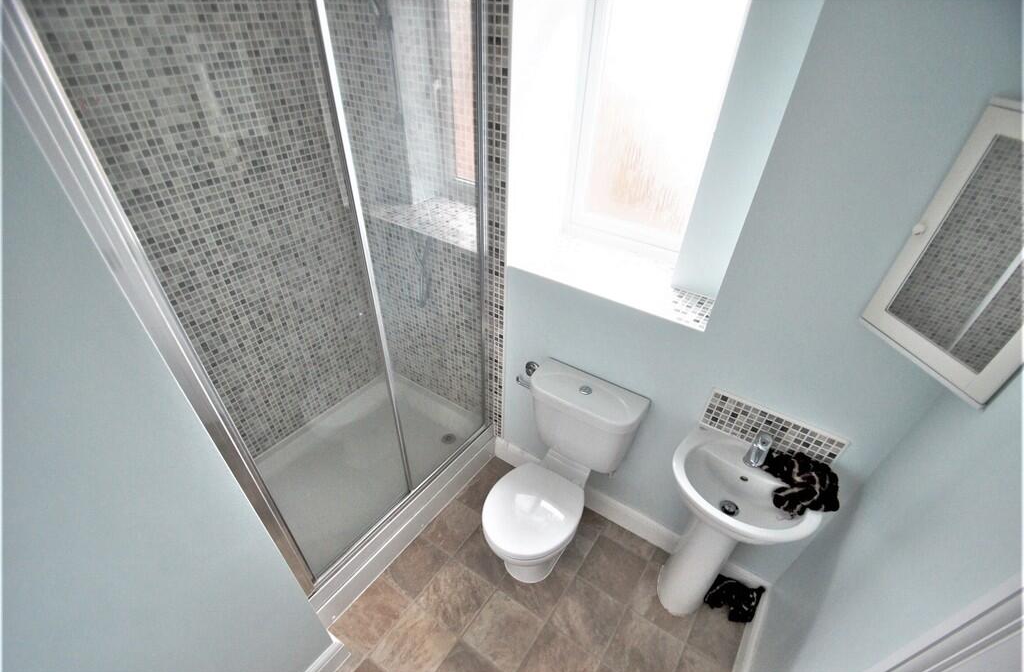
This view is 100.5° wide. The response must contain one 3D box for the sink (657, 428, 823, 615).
[{"bbox_3d":[0.717,0.787,1.548,0.440,0.830,0.370,23,40,27],"label":"sink"}]

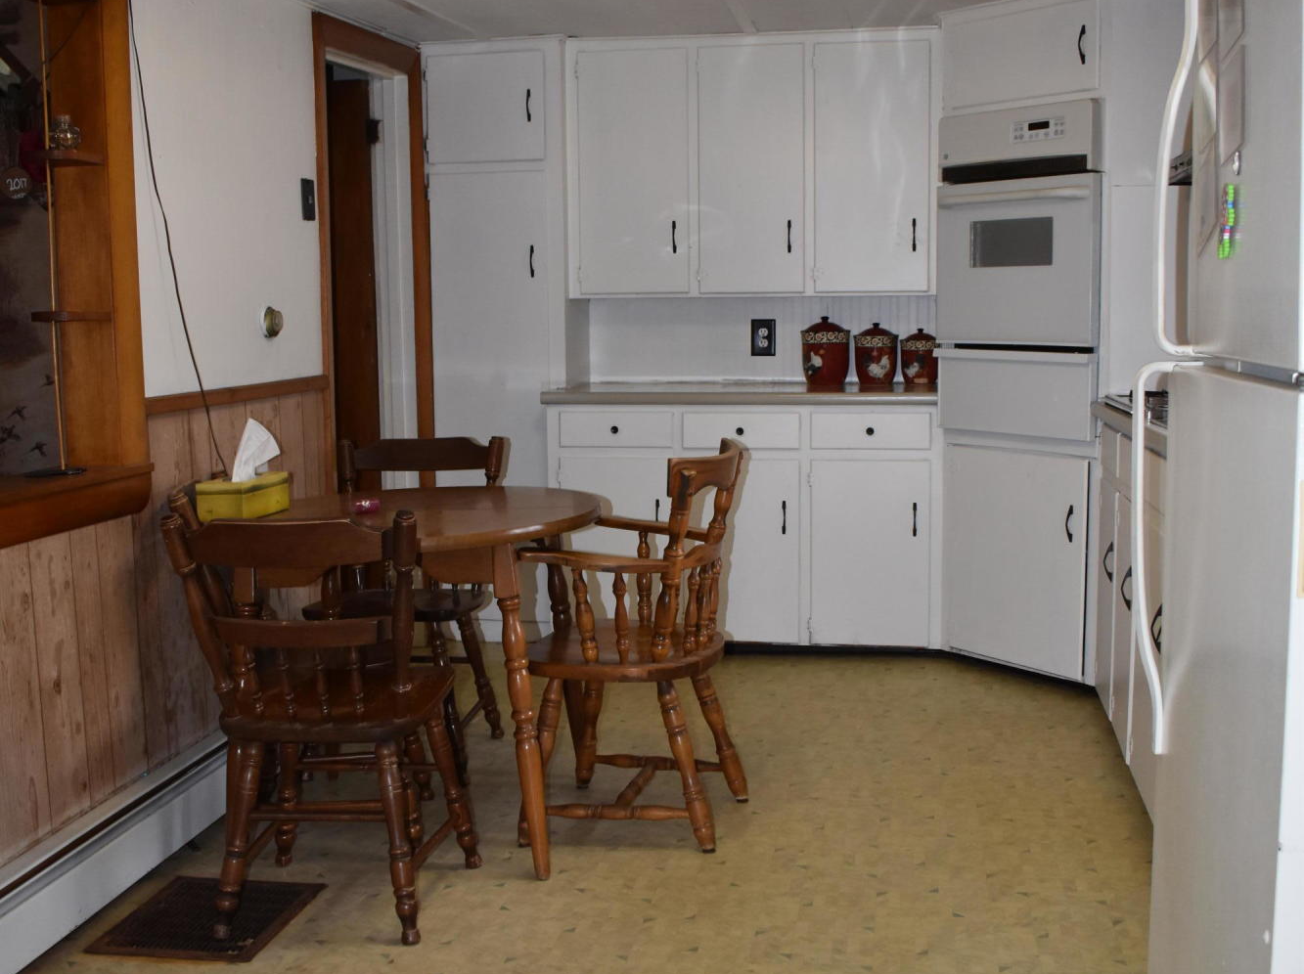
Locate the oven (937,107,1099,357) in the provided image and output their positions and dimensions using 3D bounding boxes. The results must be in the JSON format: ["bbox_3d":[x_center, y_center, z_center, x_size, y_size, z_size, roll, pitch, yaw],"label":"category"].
[{"bbox_3d":[1.252,-0.792,4.511,0.450,0.717,0.610,-6,9,-35],"label":"oven"}]

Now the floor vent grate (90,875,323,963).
[{"bbox_3d":[-0.860,0.837,2.869,0.329,0.015,0.362,1,7,10],"label":"floor vent grate"}]

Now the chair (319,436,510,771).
[{"bbox_3d":[-0.657,0.298,3.869,0.490,0.820,0.510,1,7,10],"label":"chair"}]

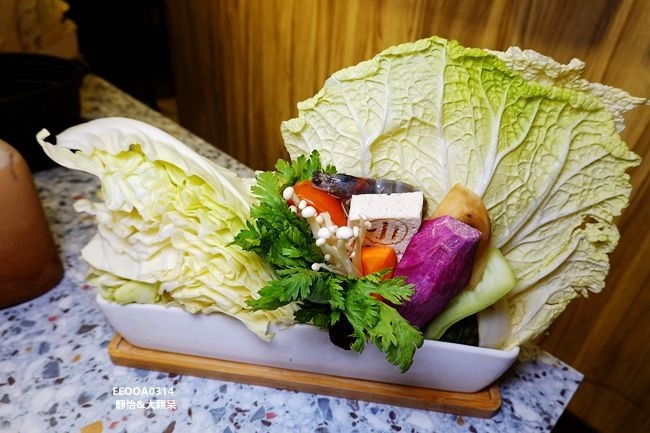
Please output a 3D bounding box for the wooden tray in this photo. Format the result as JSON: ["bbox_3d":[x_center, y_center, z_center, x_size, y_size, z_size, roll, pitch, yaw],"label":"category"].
[{"bbox_3d":[-0.012,0.091,0.352,0.282,0.012,0.106,7,34,3],"label":"wooden tray"}]

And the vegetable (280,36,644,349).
[{"bbox_3d":[0.084,-0.023,0.317,0.243,0.204,0.070,17,21,17],"label":"vegetable"}]

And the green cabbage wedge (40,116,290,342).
[{"bbox_3d":[-0.107,0.008,0.314,0.187,0.127,0.099,7,34,3],"label":"green cabbage wedge"}]

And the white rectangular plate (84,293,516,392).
[{"bbox_3d":[-0.012,0.066,0.338,0.278,0.055,0.103,7,34,3],"label":"white rectangular plate"}]

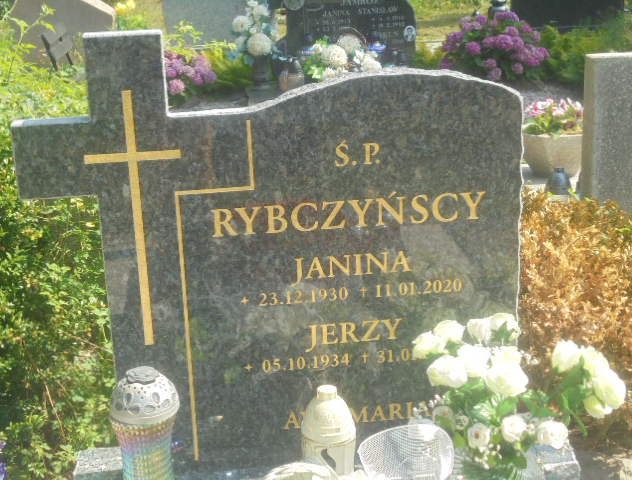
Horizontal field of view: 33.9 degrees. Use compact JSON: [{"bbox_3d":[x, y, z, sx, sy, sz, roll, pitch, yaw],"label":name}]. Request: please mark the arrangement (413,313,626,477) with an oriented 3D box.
[{"bbox_3d":[0.380,0.325,1.958,0.360,0.330,0.260,-4,17,-5],"label":"arrangement"}]

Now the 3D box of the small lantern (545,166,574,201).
[{"bbox_3d":[0.979,-0.228,4.169,0.108,0.130,0.108,-4,17,-5],"label":"small lantern"}]

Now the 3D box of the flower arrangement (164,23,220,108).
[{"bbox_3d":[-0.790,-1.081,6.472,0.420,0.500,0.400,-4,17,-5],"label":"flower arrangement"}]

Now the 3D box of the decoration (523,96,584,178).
[{"bbox_3d":[1.004,-0.426,4.393,0.280,0.300,0.280,-4,17,-5],"label":"decoration"}]

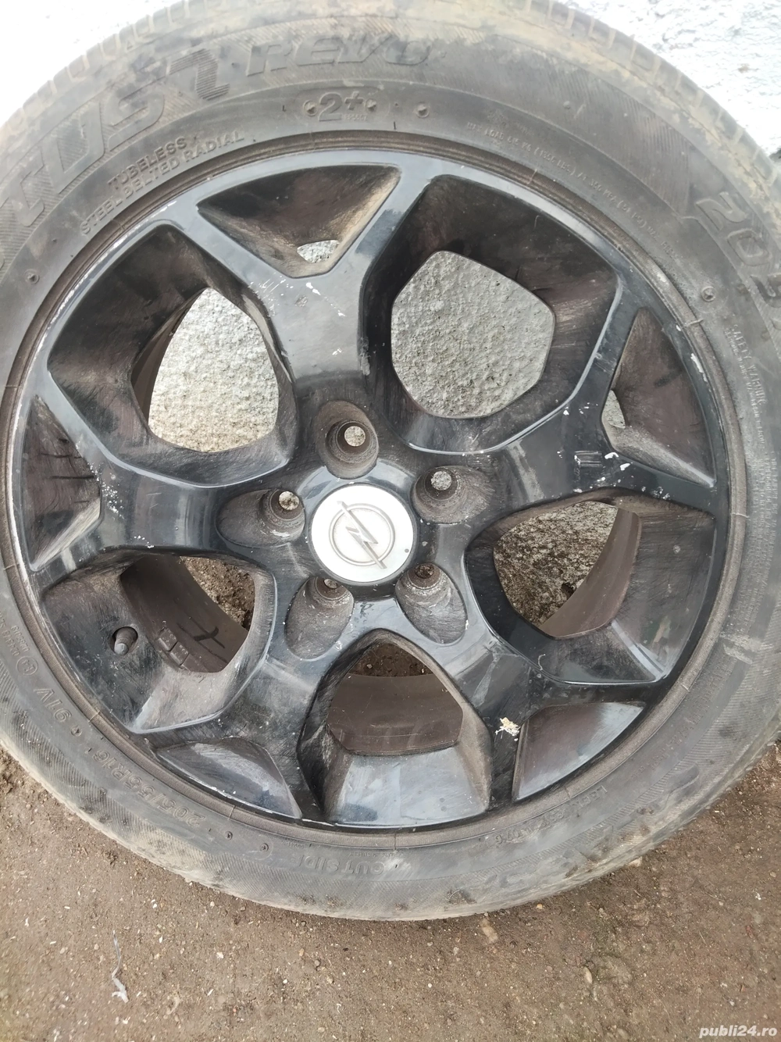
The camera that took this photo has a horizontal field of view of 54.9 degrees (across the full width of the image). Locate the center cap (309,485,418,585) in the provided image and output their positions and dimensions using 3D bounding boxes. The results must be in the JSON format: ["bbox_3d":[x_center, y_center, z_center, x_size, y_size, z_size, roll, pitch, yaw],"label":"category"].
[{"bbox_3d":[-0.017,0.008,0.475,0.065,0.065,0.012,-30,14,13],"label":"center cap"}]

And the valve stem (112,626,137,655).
[{"bbox_3d":[-0.183,0.081,0.520,0.013,0.013,0.036,-3,14,-10],"label":"valve stem"}]

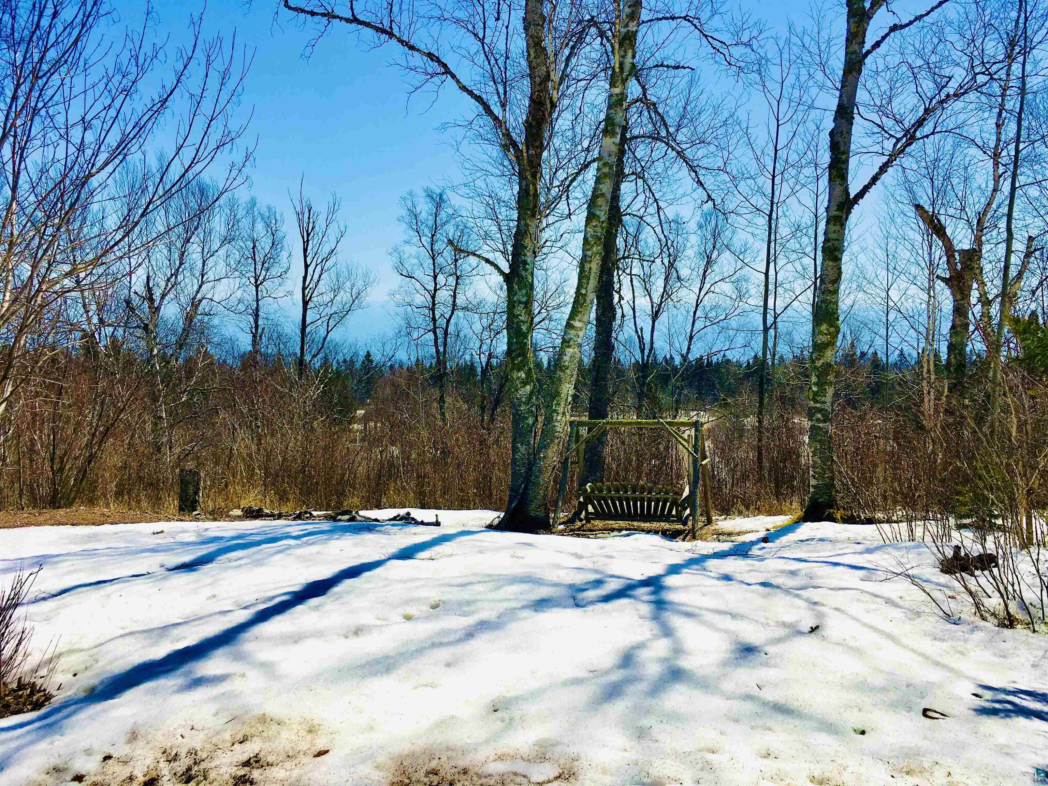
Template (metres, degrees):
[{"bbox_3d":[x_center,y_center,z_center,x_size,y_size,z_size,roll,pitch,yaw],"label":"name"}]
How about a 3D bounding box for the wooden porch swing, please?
[{"bbox_3d":[1.719,1.251,13.806,2.350,1.660,1.180,2,6,21],"label":"wooden porch swing"}]

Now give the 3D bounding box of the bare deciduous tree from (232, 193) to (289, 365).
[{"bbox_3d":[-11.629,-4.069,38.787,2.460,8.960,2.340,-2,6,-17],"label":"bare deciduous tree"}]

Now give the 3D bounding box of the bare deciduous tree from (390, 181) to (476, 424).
[{"bbox_3d":[-3.606,-3.361,34.839,3.410,9.380,3.240,-1,6,-6],"label":"bare deciduous tree"}]

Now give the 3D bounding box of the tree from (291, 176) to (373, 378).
[{"bbox_3d":[-7.578,-3.751,34.799,3.310,9.100,3.140,-1,6,-12],"label":"tree"}]

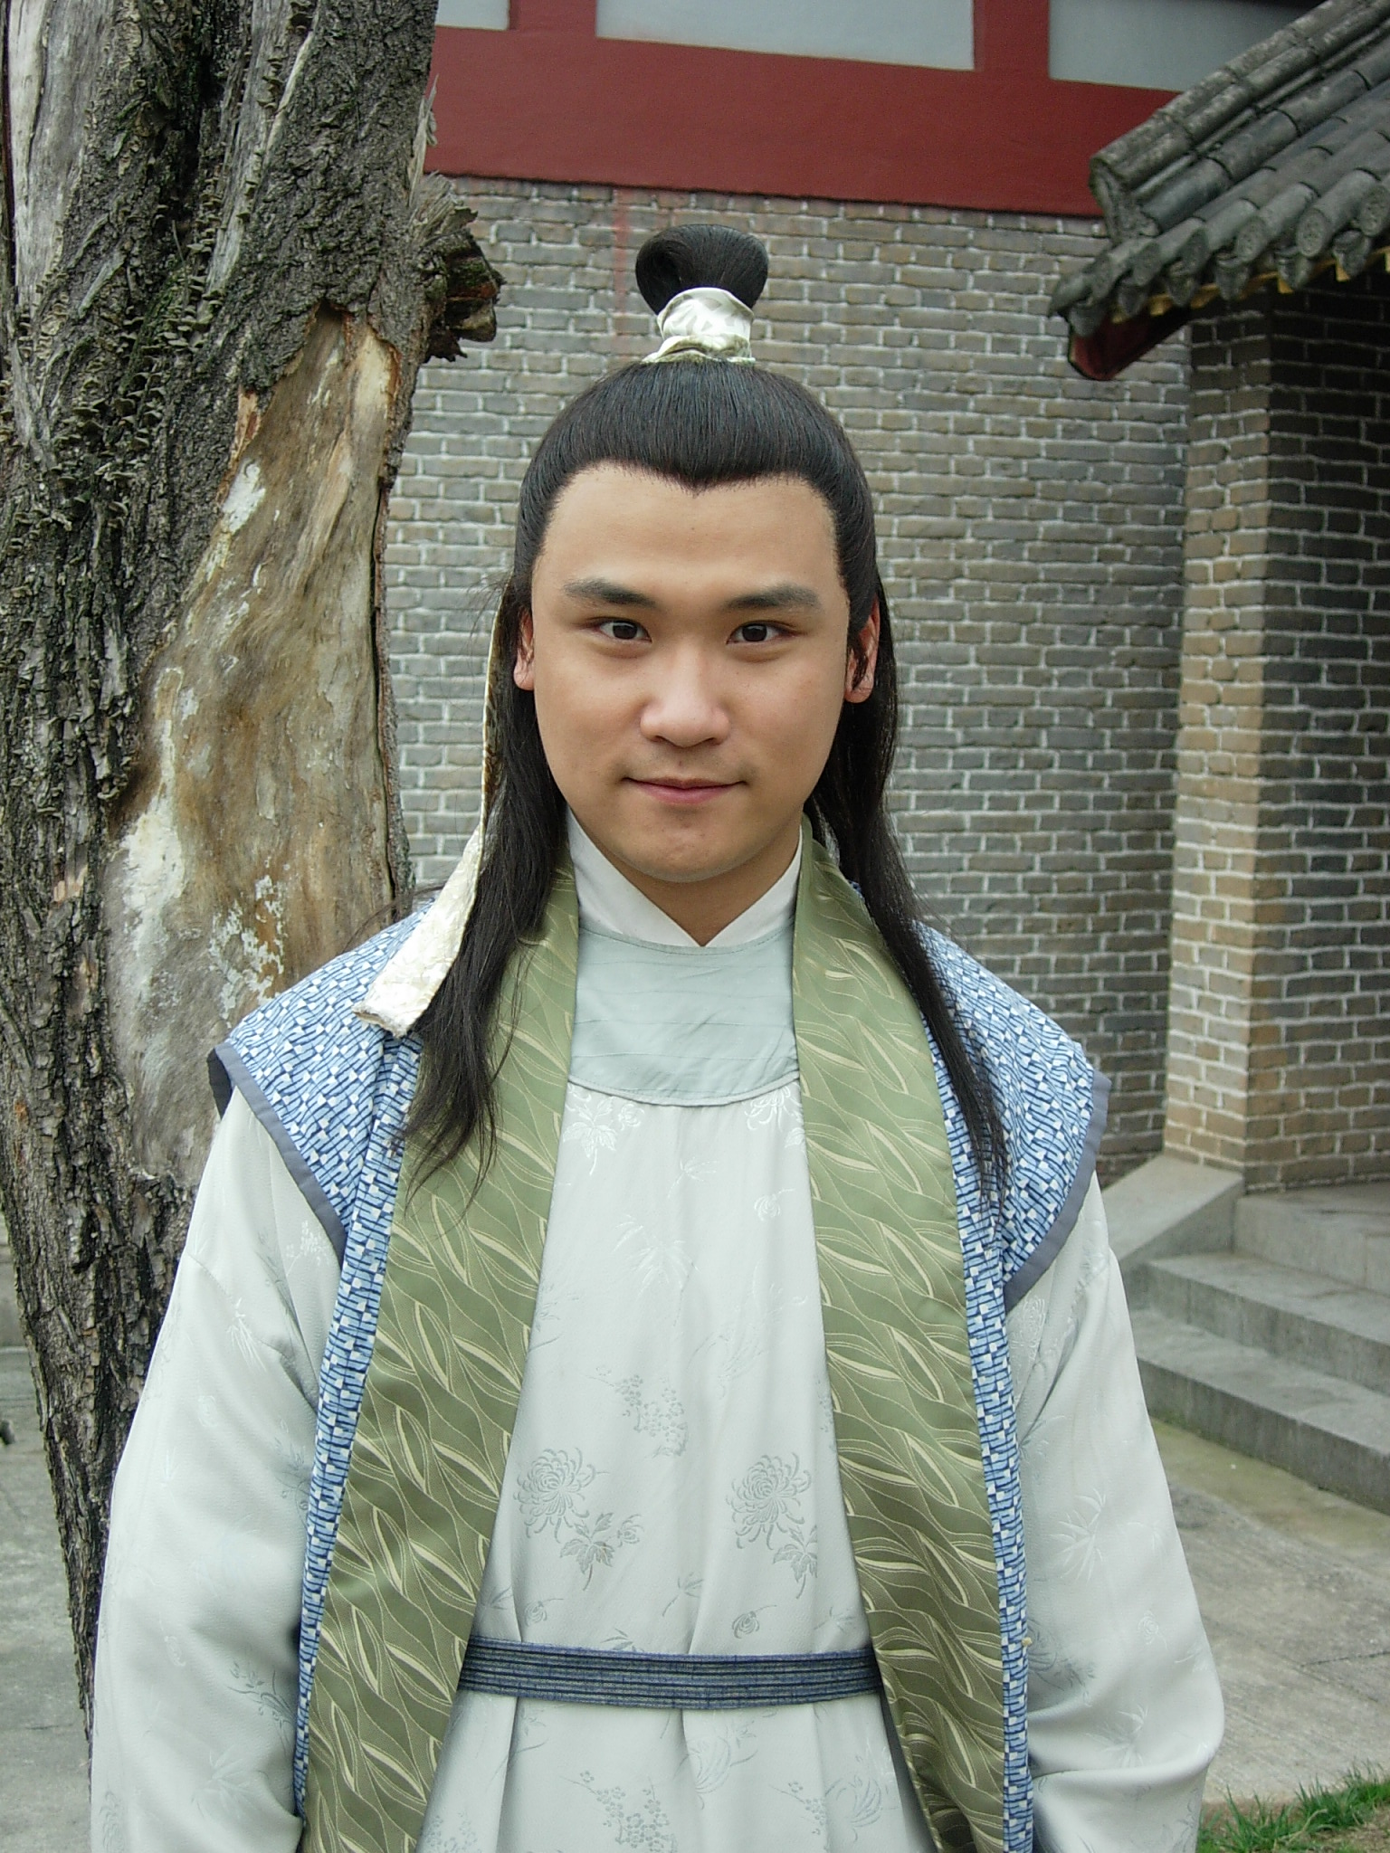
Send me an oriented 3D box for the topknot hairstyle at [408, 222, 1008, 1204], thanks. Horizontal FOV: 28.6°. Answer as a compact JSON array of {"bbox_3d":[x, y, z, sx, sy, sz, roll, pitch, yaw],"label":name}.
[{"bbox_3d":[0.006,-0.112,1.415,0.305,0.490,0.230,0,6,3],"label":"topknot hairstyle"}]

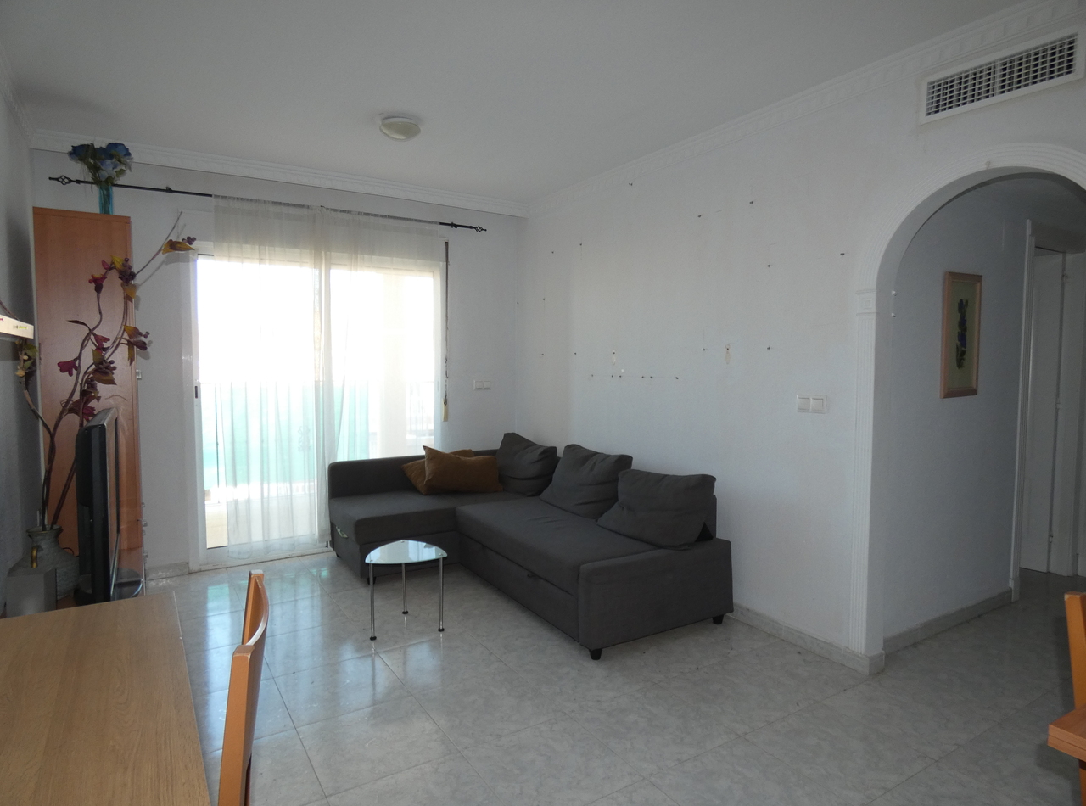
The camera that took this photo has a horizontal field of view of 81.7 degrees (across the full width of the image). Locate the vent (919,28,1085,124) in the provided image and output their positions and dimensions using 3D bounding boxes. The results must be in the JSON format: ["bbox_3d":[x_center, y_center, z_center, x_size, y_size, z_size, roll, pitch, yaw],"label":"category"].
[{"bbox_3d":[1.622,-1.174,2.269,0.030,0.185,0.515,-2,4,-32],"label":"vent"}]

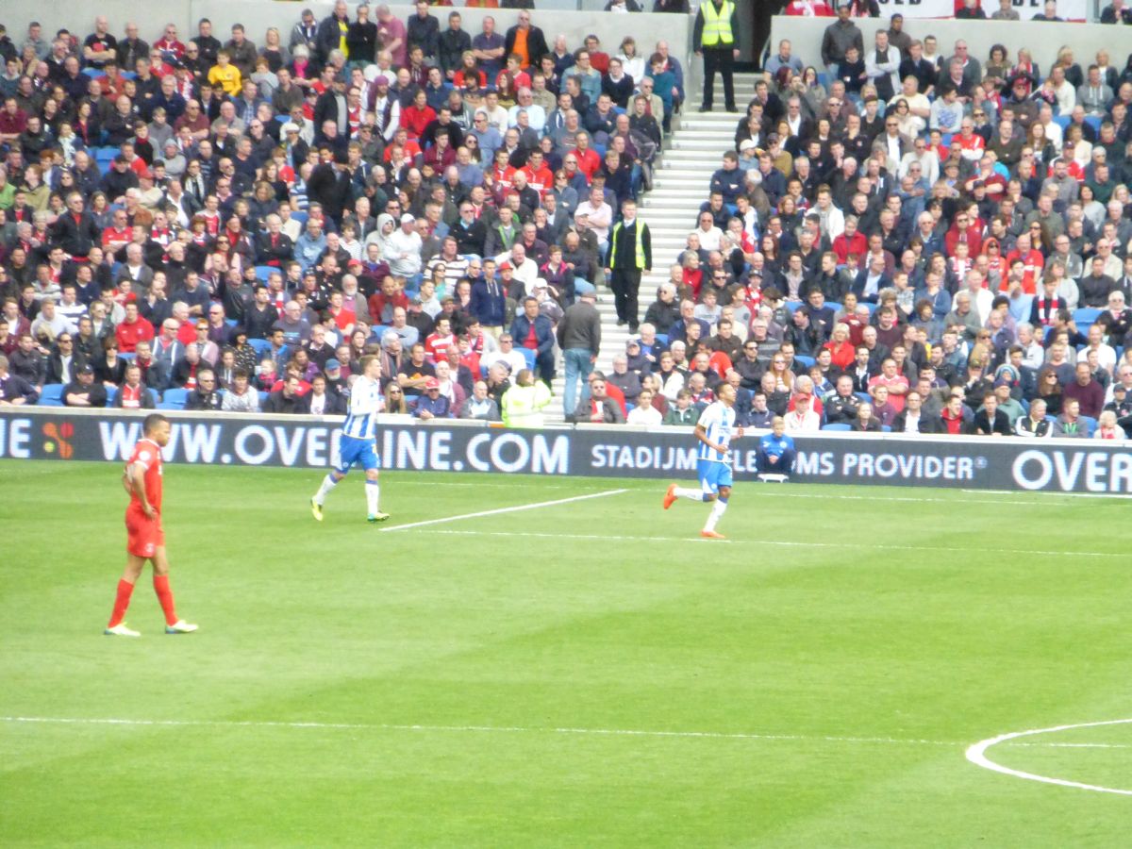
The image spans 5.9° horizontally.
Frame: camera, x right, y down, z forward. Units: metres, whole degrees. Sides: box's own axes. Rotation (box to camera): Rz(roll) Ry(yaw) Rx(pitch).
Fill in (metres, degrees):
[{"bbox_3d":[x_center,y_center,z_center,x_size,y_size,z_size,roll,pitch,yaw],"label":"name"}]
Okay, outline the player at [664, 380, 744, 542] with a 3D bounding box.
[{"bbox_3d":[1.459,0.387,117.200,0.820,1.650,0.520,2,2,22],"label":"player"}]

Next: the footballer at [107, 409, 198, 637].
[{"bbox_3d":[-3.498,0.847,92.600,0.780,1.870,0.560,2,2,13],"label":"footballer"}]

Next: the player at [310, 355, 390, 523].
[{"bbox_3d":[-2.333,0.158,118.900,0.830,1.800,0.520,2,2,18],"label":"player"}]

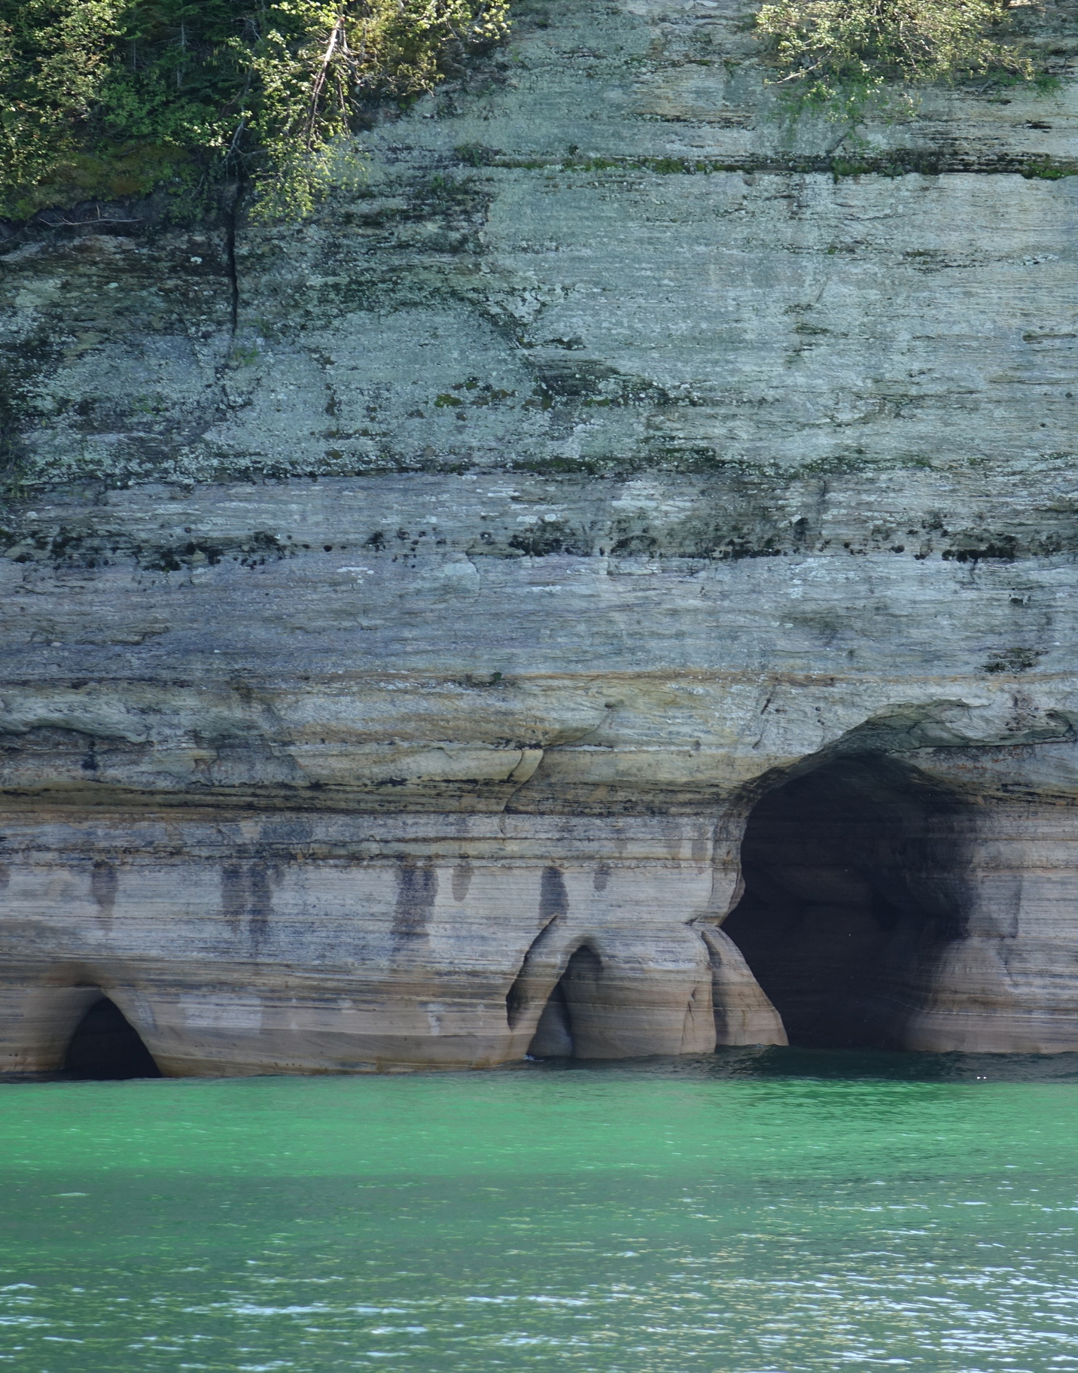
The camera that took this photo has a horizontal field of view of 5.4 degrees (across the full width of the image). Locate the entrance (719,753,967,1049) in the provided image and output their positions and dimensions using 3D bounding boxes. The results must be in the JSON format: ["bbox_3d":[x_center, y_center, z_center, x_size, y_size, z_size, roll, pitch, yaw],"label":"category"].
[{"bbox_3d":[4.367,3.093,164.750,3.530,4.195,3.500,0,0,-8],"label":"entrance"}]

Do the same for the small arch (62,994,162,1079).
[{"bbox_3d":[-5.724,4.709,153.600,1.356,1.119,1.200,0,0,8],"label":"small arch"}]

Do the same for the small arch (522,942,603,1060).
[{"bbox_3d":[0.359,4.398,159.550,1.096,1.565,1.100,0,0,-5],"label":"small arch"}]

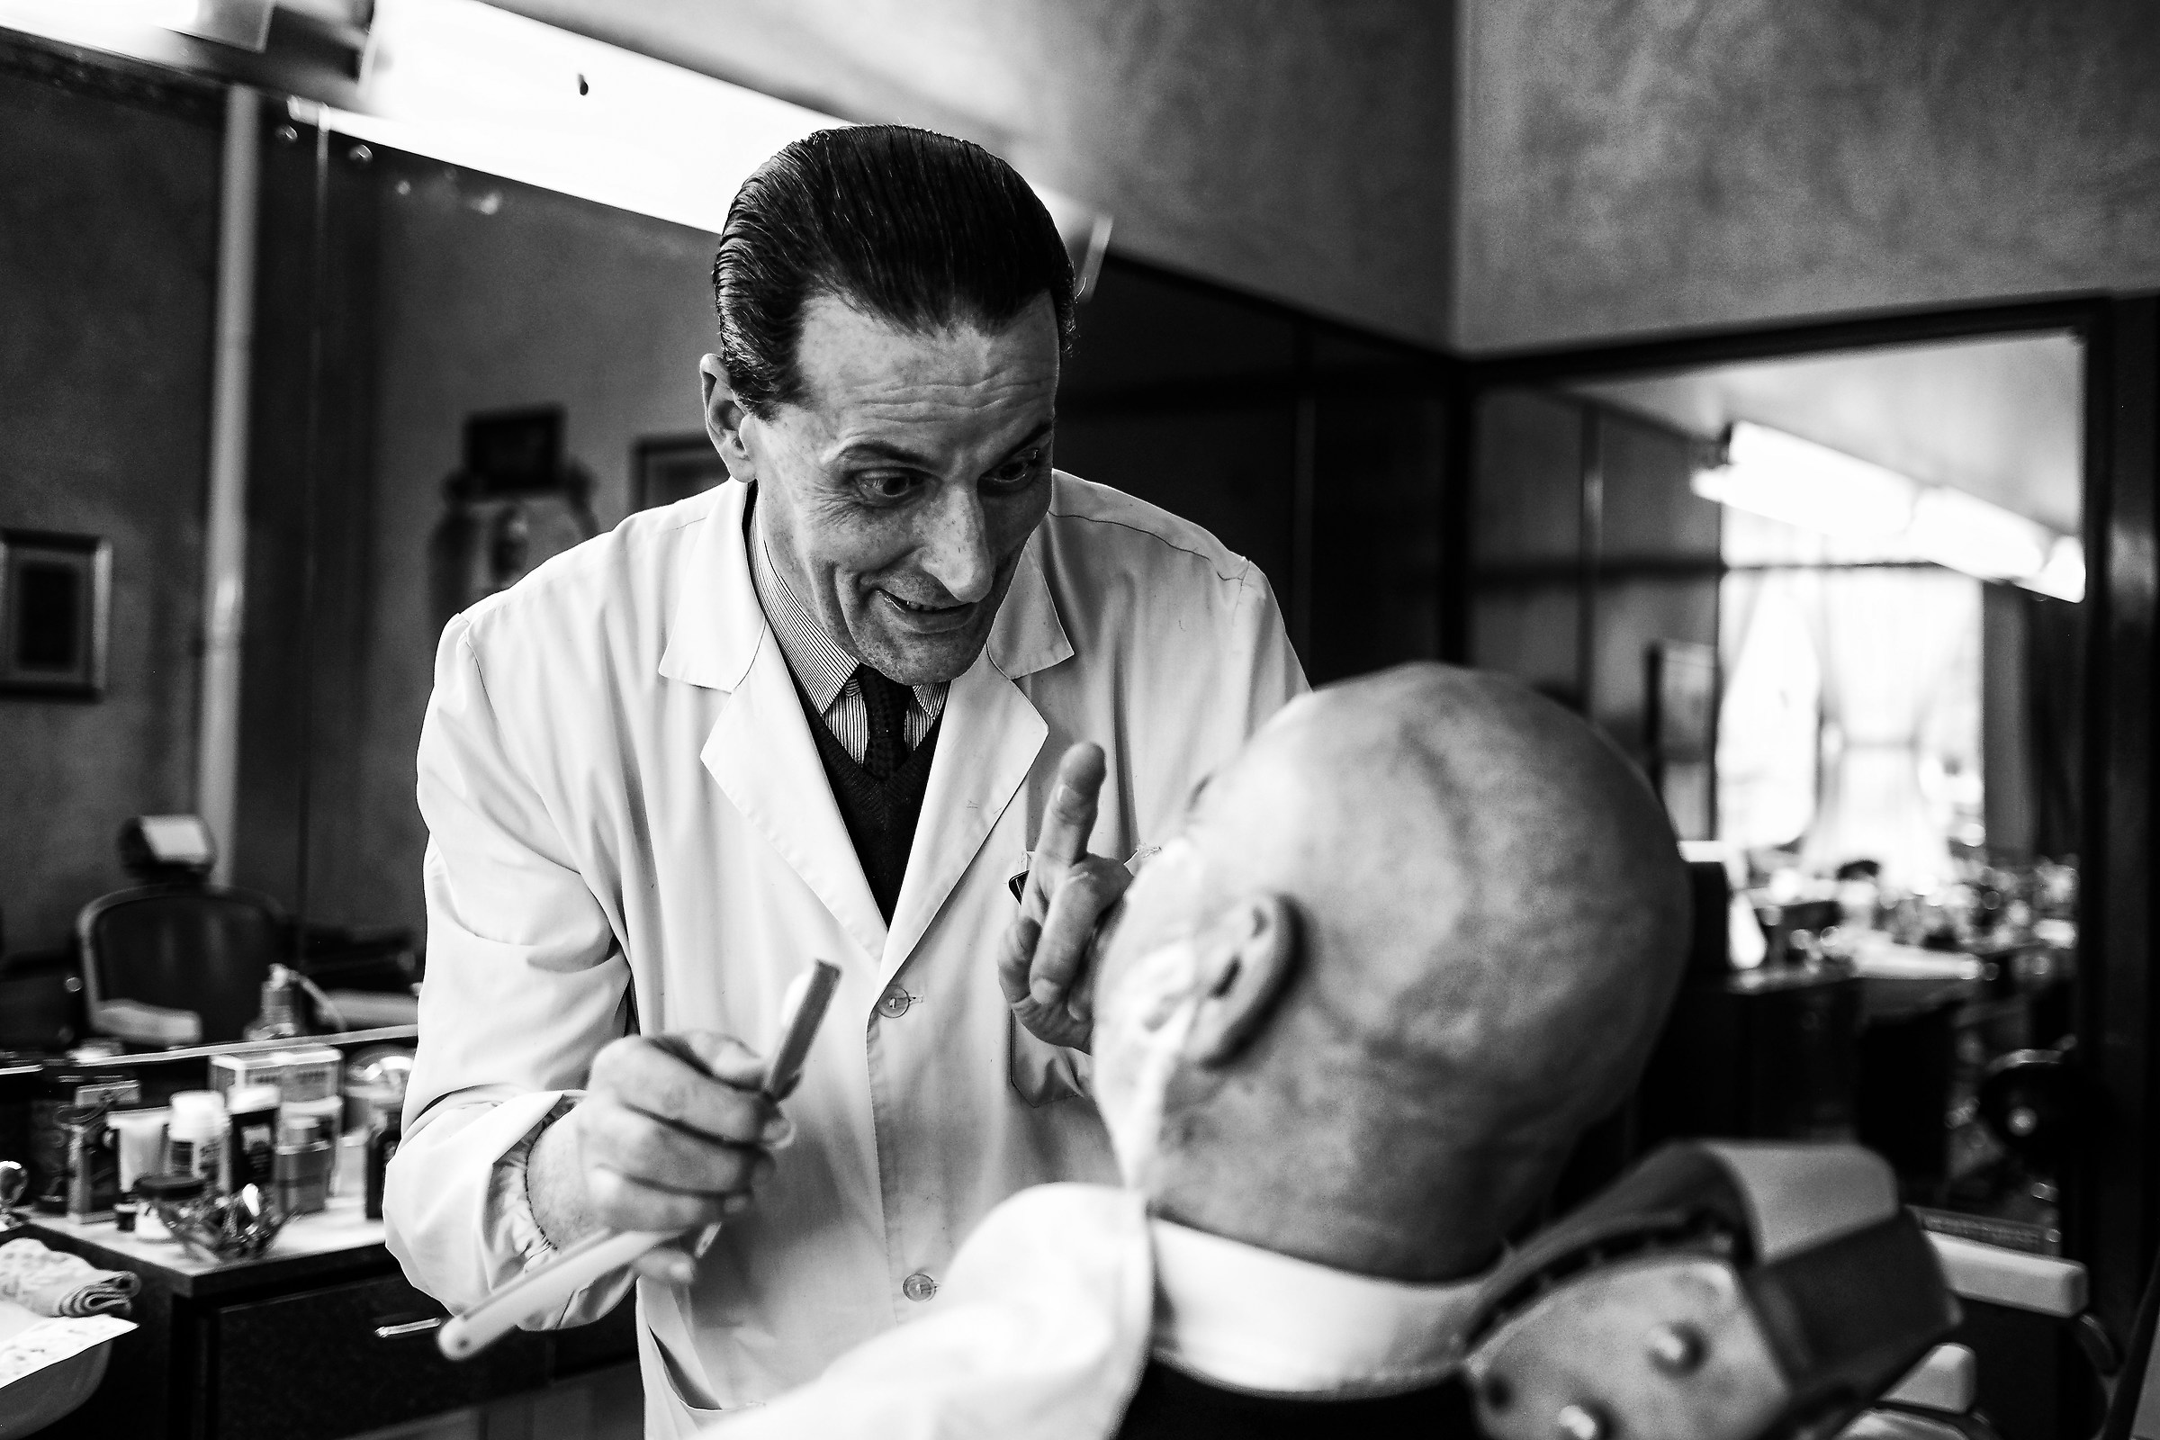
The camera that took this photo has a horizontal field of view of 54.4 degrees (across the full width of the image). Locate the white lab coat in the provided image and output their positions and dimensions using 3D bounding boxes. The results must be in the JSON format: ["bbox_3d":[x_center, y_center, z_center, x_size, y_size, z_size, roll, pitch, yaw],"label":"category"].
[{"bbox_3d":[-0.110,0.340,1.210,0.530,0.980,0.480,1,0,-12],"label":"white lab coat"}]

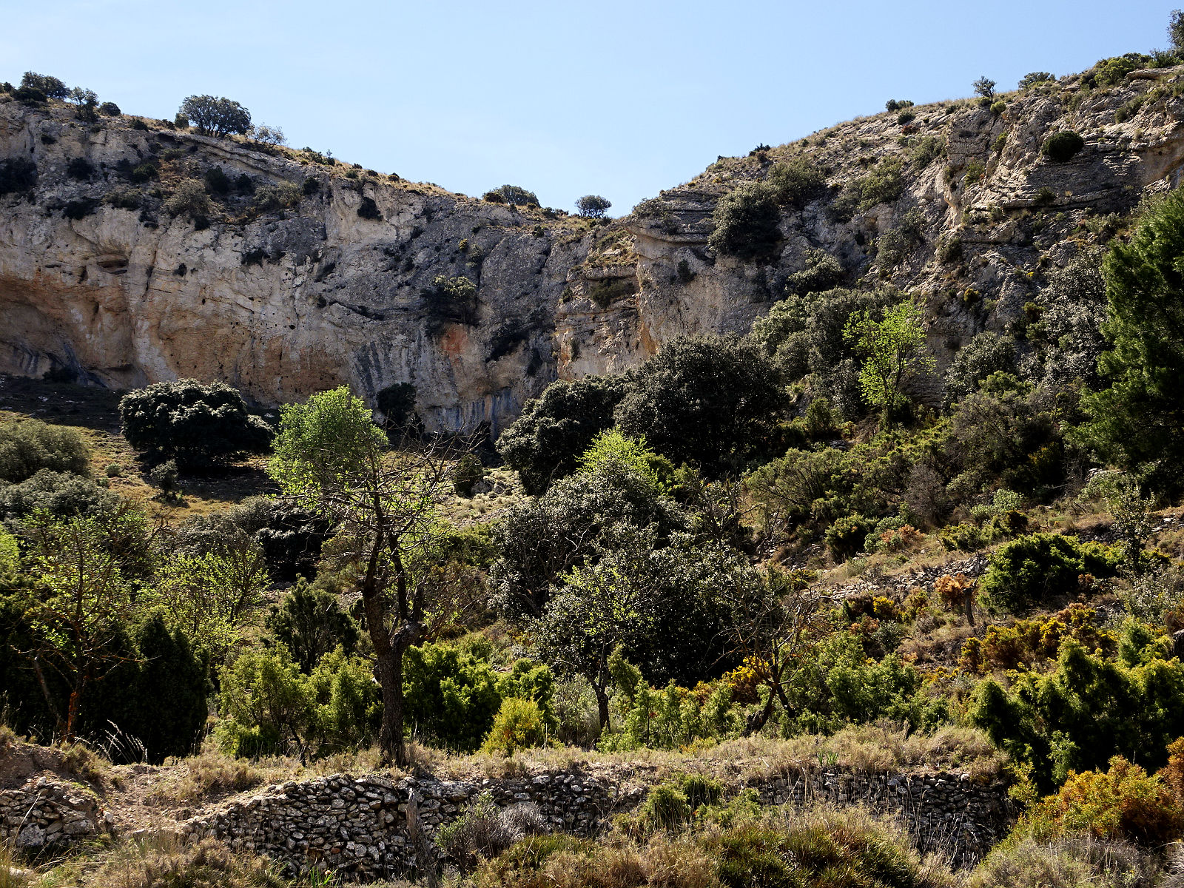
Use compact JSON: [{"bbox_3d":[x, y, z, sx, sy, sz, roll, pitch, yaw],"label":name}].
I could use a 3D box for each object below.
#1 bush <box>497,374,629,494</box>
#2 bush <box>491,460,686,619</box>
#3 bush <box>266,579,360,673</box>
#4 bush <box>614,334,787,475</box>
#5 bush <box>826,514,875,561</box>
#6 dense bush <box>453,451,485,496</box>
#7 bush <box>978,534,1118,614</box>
[{"bbox_3d":[-0.965,-0.306,77.000,4.410,3.790,4.190,0,-6,0],"label":"bush"},{"bbox_3d":[-0.068,2.222,49.000,4.090,3.580,3.480,0,-6,0],"label":"bush"},{"bbox_3d":[-5.036,3.307,42.000,1.670,1.680,1.500,0,-6,0],"label":"bush"},{"bbox_3d":[3.365,-1.188,72.000,5.330,4.220,4.790,0,-6,0],"label":"bush"},{"bbox_3d":[5.891,2.129,53.000,1.140,1.020,1.080,0,-6,0],"label":"bush"},{"bbox_3d":[-4.321,1.060,82.000,1.110,1.510,1.110,0,-6,0],"label":"dense bush"},{"bbox_3d":[9.047,2.561,46.000,2.780,1.480,2.220,0,-6,0],"label":"bush"}]

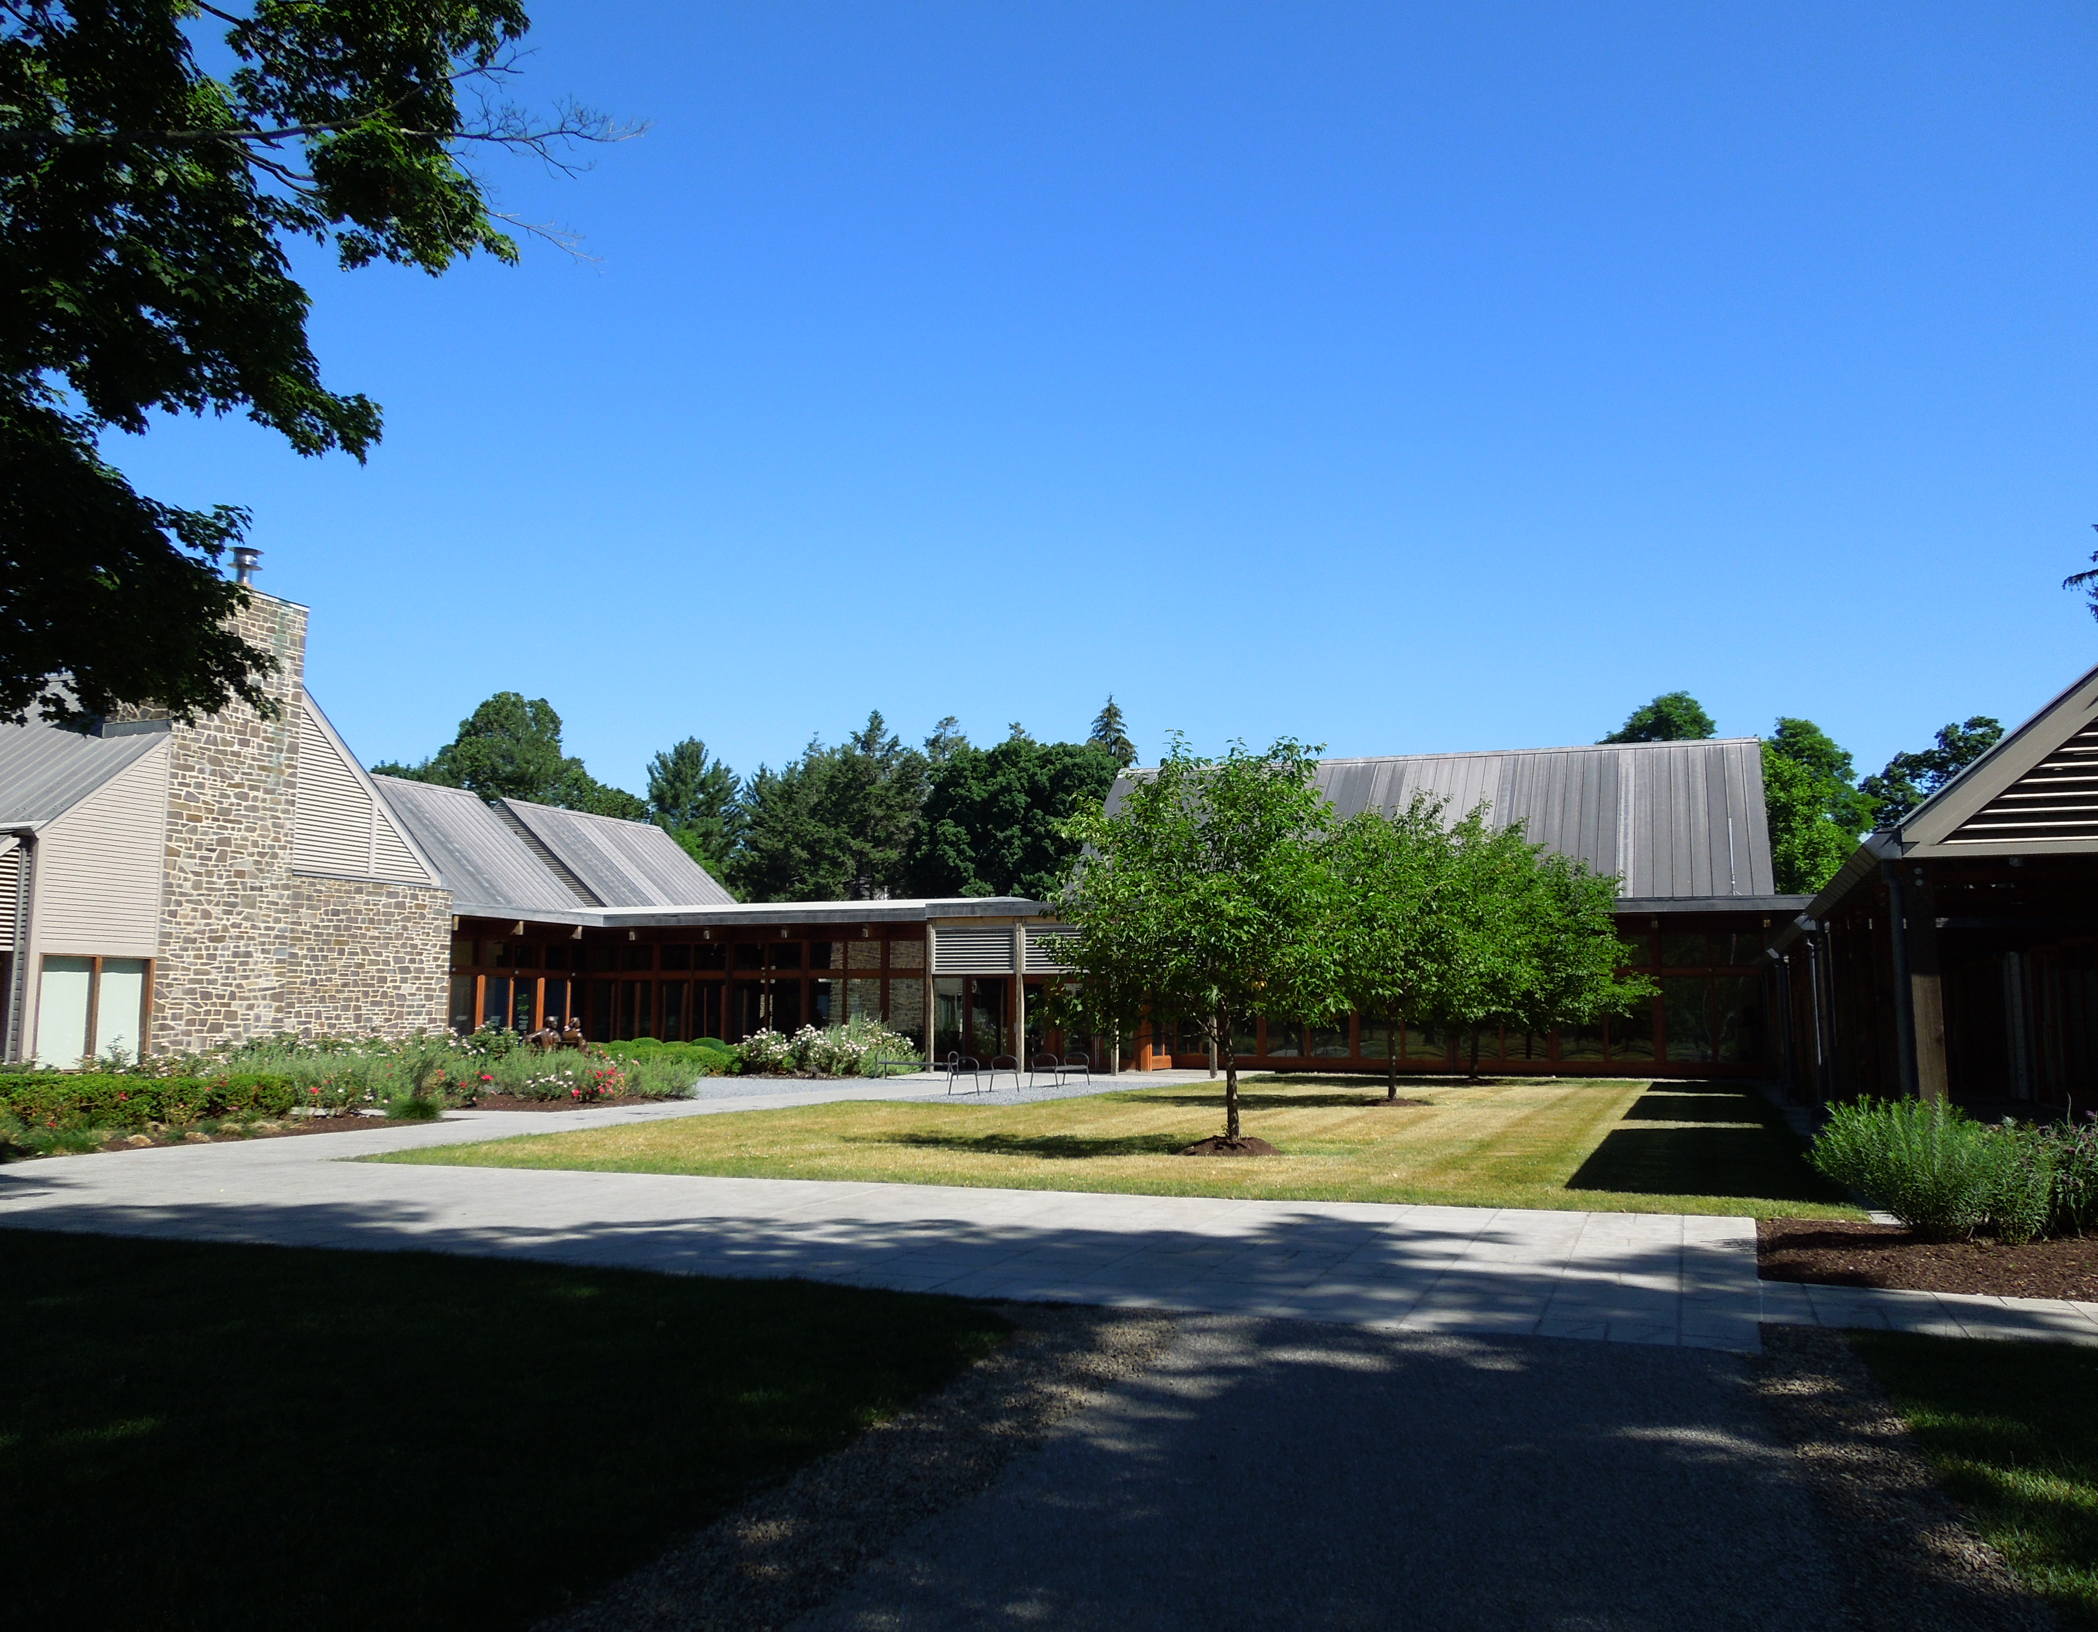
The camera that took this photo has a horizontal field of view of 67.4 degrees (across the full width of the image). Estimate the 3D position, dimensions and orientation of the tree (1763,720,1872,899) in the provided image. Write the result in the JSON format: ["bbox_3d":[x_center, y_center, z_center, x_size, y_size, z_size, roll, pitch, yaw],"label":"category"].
[{"bbox_3d":[32.657,3.074,68.754,6.500,14.943,6.500,-3,-8,25],"label":"tree"}]

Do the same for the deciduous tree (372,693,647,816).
[{"bbox_3d":[-31.739,2.922,93.130,15.238,20.831,13.715,3,-8,-19],"label":"deciduous tree"}]

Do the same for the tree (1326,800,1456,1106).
[{"bbox_3d":[6.804,2.549,30.405,4.036,5.923,4.036,-1,-8,13],"label":"tree"}]

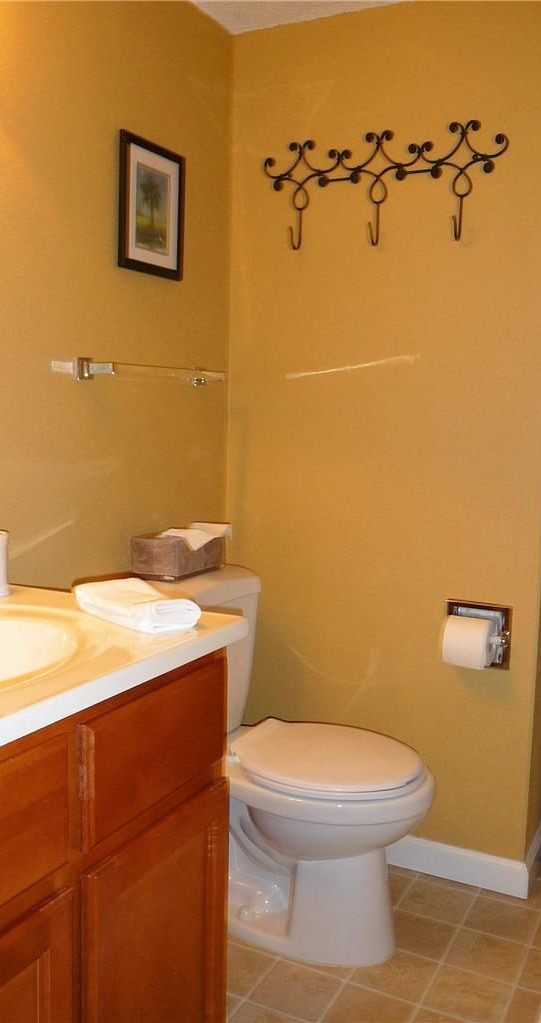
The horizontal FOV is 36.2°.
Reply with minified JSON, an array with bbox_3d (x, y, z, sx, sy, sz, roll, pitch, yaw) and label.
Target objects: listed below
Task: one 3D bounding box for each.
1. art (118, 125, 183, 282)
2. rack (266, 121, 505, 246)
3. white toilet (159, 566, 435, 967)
[{"bbox_3d":[-0.271,-0.702,1.919,0.022,0.300,0.240,4,7,28],"label":"art"},{"bbox_3d":[0.247,-0.790,2.016,0.635,0.280,0.055,4,7,28],"label":"rack"},{"bbox_3d":[0.024,0.564,1.879,0.710,0.765,0.490,4,7,28],"label":"white toilet"}]

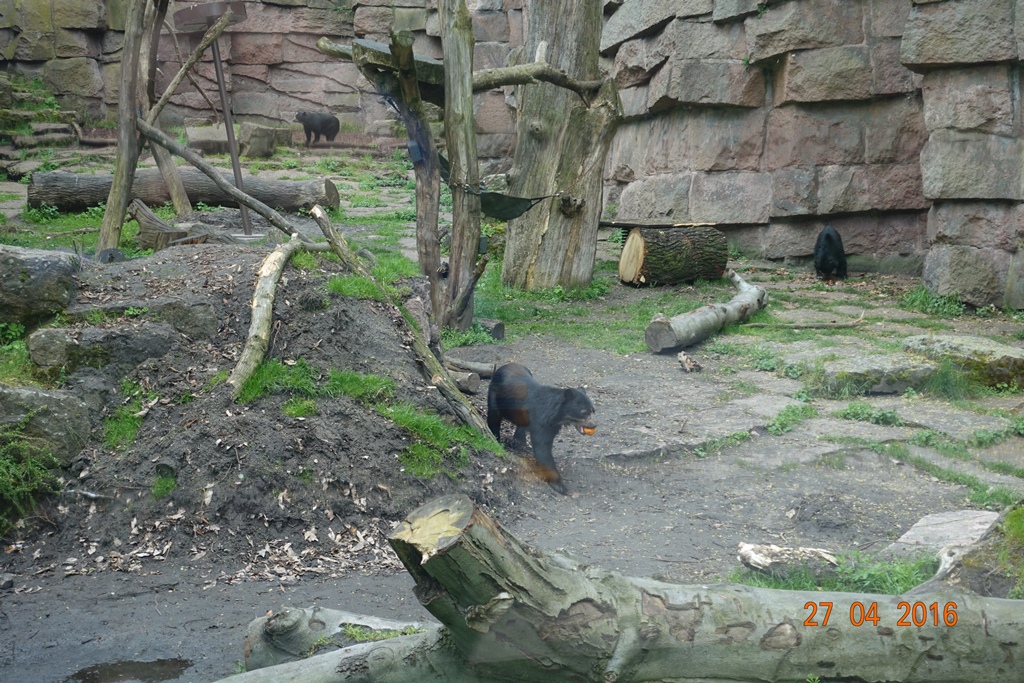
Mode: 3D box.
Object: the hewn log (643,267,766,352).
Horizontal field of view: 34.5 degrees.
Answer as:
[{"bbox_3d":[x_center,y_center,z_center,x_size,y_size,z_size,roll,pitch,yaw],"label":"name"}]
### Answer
[{"bbox_3d":[2.368,-0.432,19.660,0.720,0.420,3.607,6,14,27],"label":"hewn log"}]

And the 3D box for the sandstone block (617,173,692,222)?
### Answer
[{"bbox_3d":[2.177,-2.119,24.176,1.149,0.722,0.600,3,7,22],"label":"sandstone block"}]

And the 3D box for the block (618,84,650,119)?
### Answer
[{"bbox_3d":[1.872,-3.668,25.200,0.450,0.508,0.500,5,10,30],"label":"block"}]

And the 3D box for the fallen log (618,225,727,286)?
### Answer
[{"bbox_3d":[2.099,-1.130,21.500,1.220,0.710,0.730,-4,9,-22],"label":"fallen log"}]

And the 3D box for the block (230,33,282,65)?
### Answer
[{"bbox_3d":[-6.288,-7.229,40.797,1.268,0.775,0.600,0,7,-3],"label":"block"}]

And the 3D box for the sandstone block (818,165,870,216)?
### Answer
[{"bbox_3d":[4.674,-2.125,22.976,0.742,0.685,0.600,3,7,22],"label":"sandstone block"}]

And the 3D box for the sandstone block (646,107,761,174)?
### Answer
[{"bbox_3d":[2.799,-2.936,23.900,1.650,0.912,0.600,4,10,24],"label":"sandstone block"}]

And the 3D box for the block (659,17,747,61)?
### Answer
[{"bbox_3d":[2.765,-4.389,23.835,1.254,0.627,0.650,2,13,8],"label":"block"}]

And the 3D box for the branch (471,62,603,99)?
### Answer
[{"bbox_3d":[0.310,-3.200,20.235,0.320,0.420,2.874,9,15,36],"label":"branch"}]

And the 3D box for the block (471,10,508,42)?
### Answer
[{"bbox_3d":[-0.401,-6.722,35.167,0.803,0.677,0.600,3,13,14],"label":"block"}]

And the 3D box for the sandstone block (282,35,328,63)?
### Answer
[{"bbox_3d":[-5.281,-7.537,42.370,1.173,0.714,0.600,-1,12,-3],"label":"sandstone block"}]

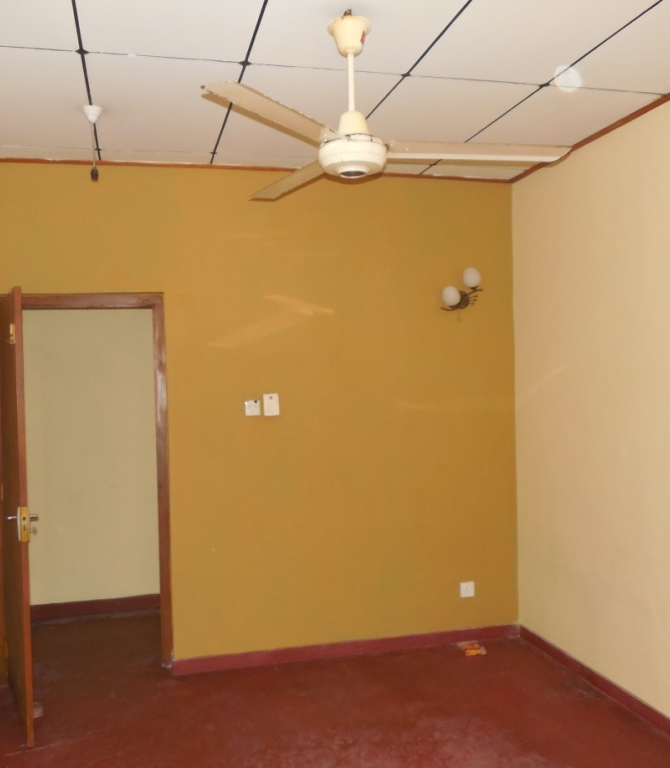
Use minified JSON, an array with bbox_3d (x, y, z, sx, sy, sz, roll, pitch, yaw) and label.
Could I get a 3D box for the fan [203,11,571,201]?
[{"bbox_3d":[0.059,-0.931,2.422,1.280,0.530,1.260,-2,1,-15],"label":"fan"}]

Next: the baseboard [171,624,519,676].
[{"bbox_3d":[0.133,1.543,4.324,2.111,0.088,0.030,-2,1,-15],"label":"baseboard"}]

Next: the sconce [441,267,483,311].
[{"bbox_3d":[0.753,-0.563,4.375,0.235,0.252,0.180,-2,1,-15],"label":"sconce"}]

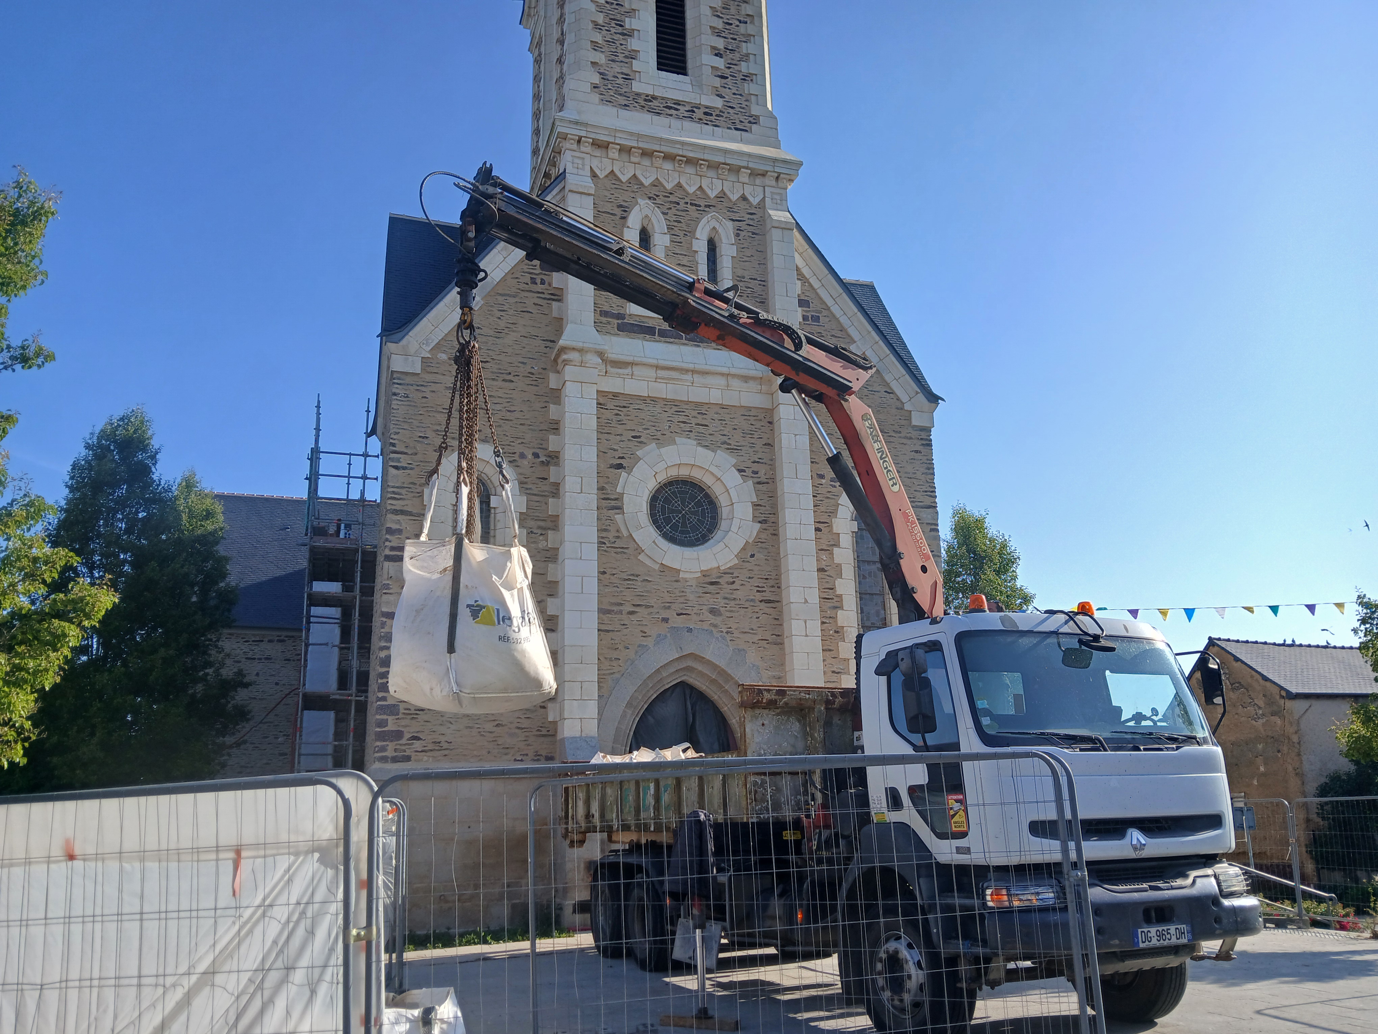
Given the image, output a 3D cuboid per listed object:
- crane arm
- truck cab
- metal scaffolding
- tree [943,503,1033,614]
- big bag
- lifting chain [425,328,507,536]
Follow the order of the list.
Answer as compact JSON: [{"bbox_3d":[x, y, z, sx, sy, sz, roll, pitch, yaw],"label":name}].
[{"bbox_3d":[0.306,-0.905,9.039,4.890,3.470,0.450,8,-18,-30],"label":"crane arm"},{"bbox_3d":[2.756,2.335,7.915,2.520,3.120,2.120,6,-17,-25],"label":"truck cab"},{"bbox_3d":[-7.761,2.832,22.542,1.300,10.280,3.300,4,-16,-19],"label":"metal scaffolding"},{"bbox_3d":[7.150,3.882,24.862,3.600,8.740,3.600,-1,-15,0],"label":"tree"},{"bbox_3d":[-1.556,0.522,7.458,0.950,1.720,0.950,12,-20,-42],"label":"big bag"},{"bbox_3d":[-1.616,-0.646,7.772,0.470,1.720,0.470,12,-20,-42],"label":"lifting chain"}]

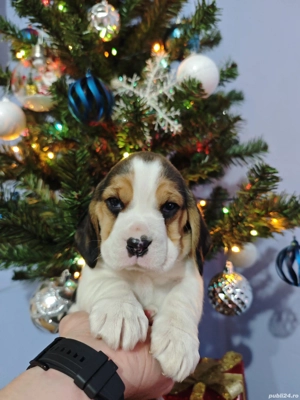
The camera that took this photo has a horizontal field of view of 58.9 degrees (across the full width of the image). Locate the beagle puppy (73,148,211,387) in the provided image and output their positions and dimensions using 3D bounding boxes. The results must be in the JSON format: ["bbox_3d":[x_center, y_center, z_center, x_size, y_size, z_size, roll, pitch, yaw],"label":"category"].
[{"bbox_3d":[-0.009,0.054,0.285,0.135,0.200,0.190,0,6,2],"label":"beagle puppy"}]

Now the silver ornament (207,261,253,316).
[{"bbox_3d":[0.129,0.144,0.430,0.072,0.089,0.072,0,6,0],"label":"silver ornament"}]

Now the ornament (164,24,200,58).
[{"bbox_3d":[0.065,-0.316,0.530,0.069,0.070,0.069,0,6,0],"label":"ornament"}]

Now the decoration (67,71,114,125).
[{"bbox_3d":[-0.096,-0.168,0.435,0.073,0.086,0.073,0,6,0],"label":"decoration"}]

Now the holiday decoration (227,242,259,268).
[{"bbox_3d":[0.218,0.130,0.620,0.070,0.072,0.070,0,6,0],"label":"holiday decoration"}]

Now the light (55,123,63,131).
[{"bbox_3d":[-0.162,-0.130,0.470,0.013,0.015,0.013,0,6,0],"label":"light"}]

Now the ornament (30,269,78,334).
[{"bbox_3d":[-0.159,0.168,0.440,0.078,0.098,0.078,21,3,0],"label":"ornament"}]

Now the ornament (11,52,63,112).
[{"bbox_3d":[-0.190,-0.198,0.445,0.083,0.103,0.083,0,6,0],"label":"ornament"}]

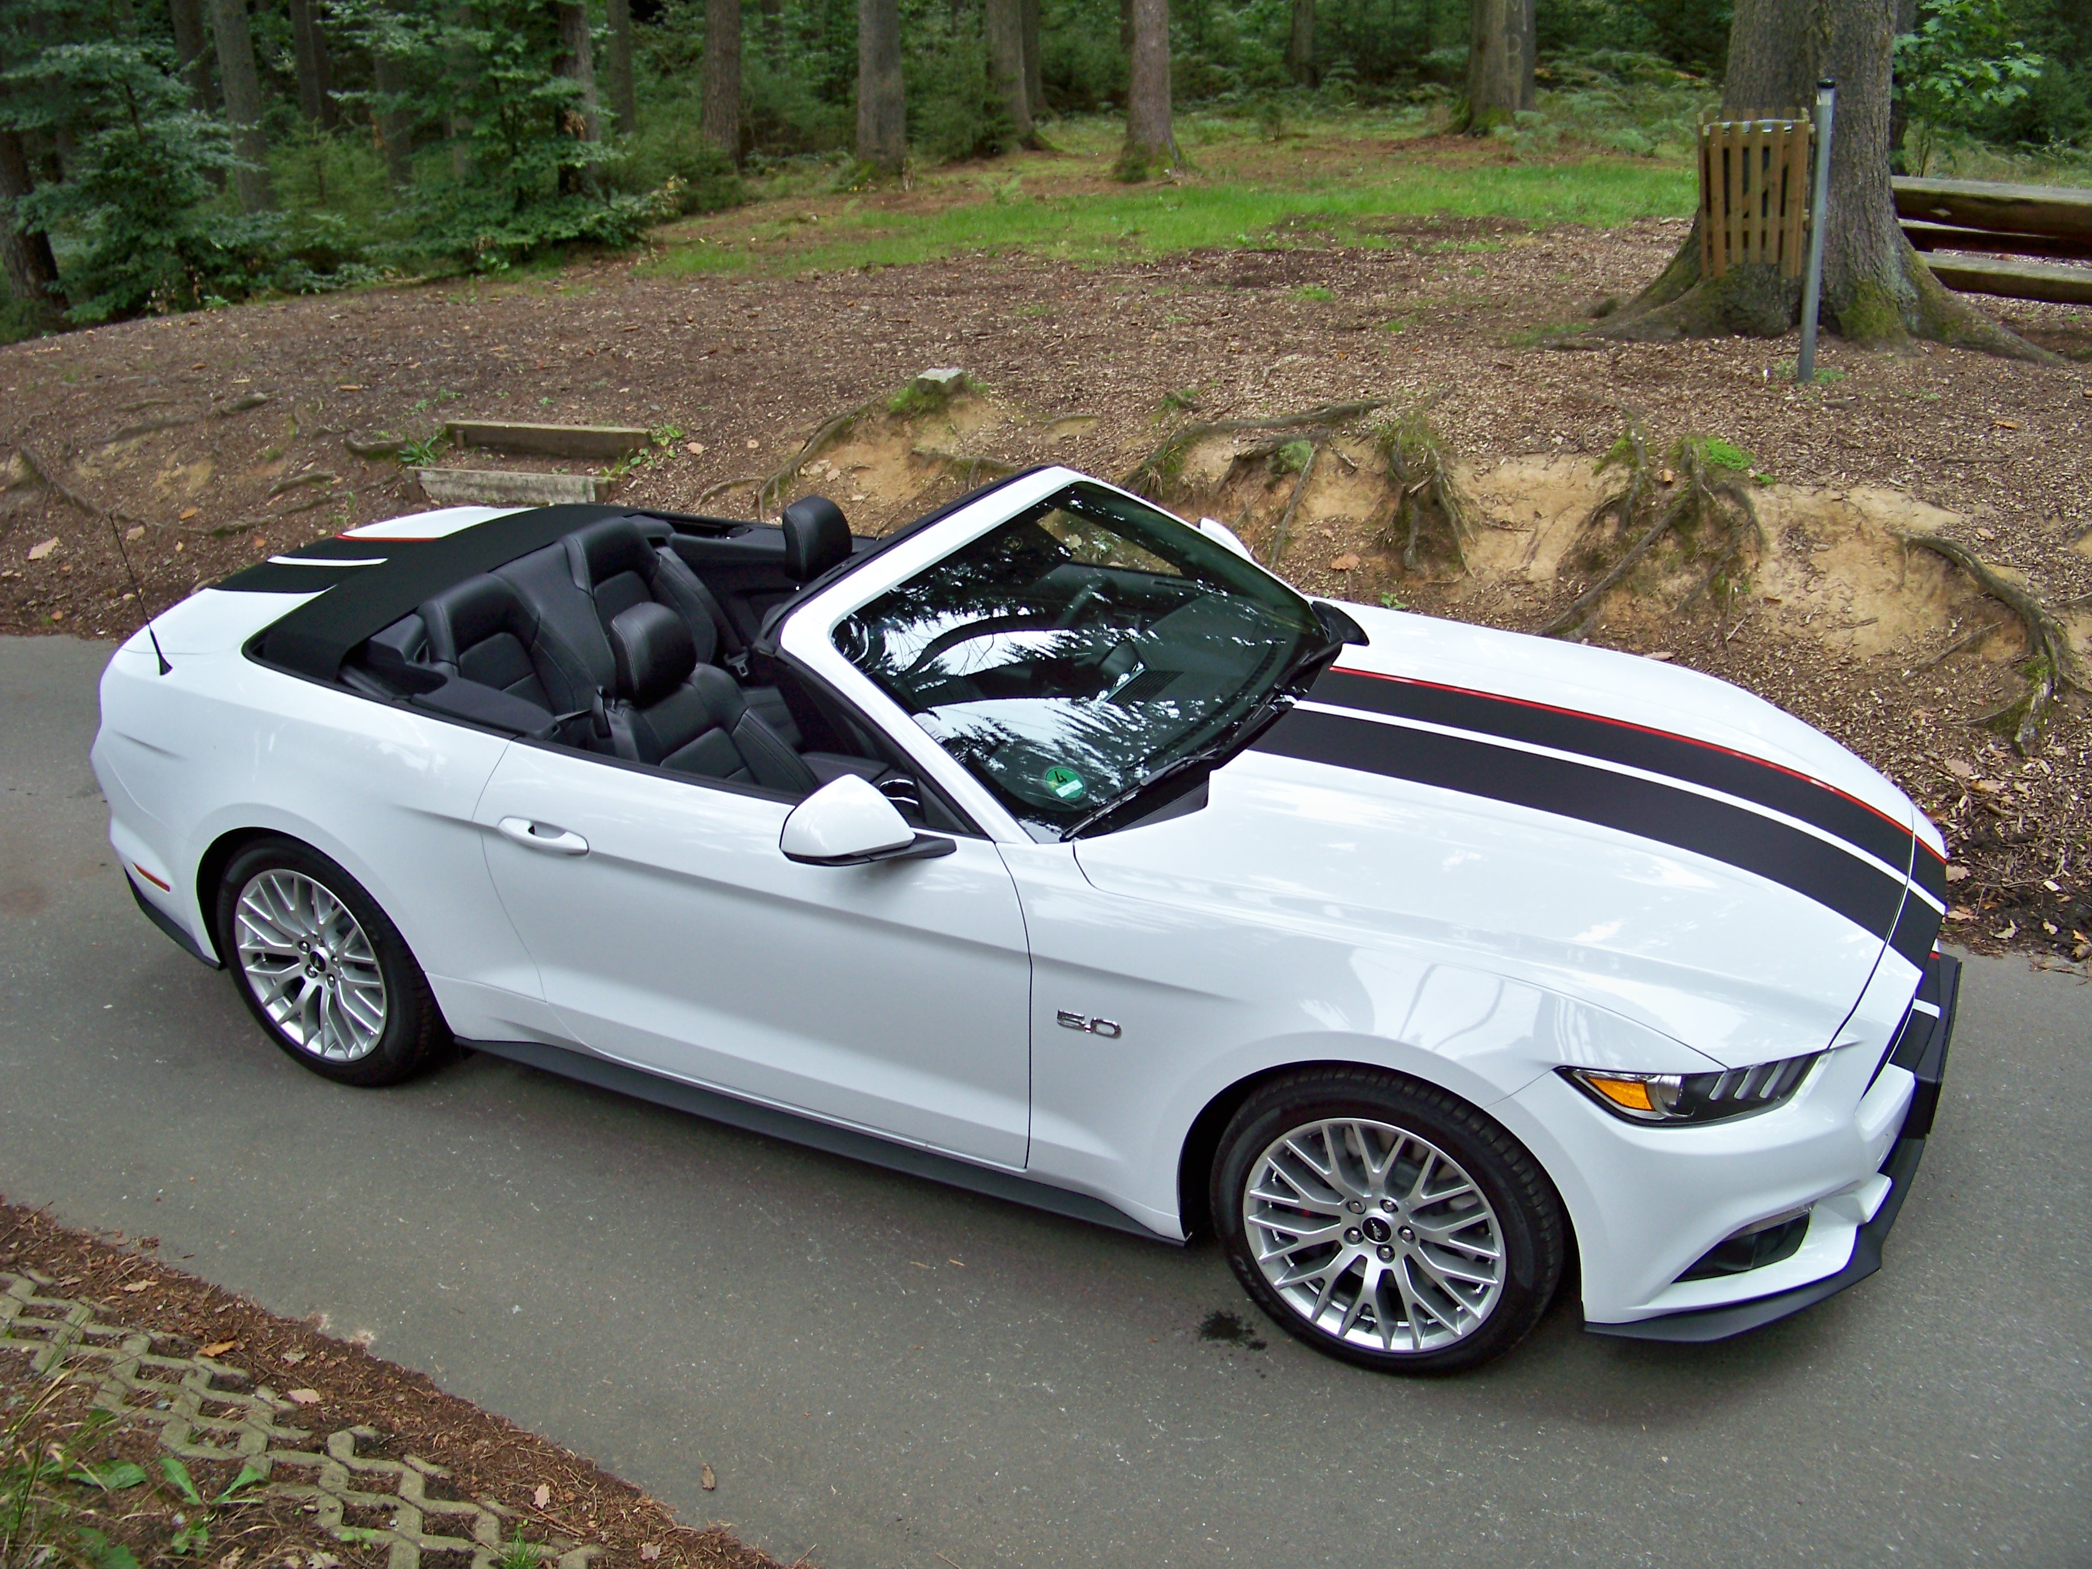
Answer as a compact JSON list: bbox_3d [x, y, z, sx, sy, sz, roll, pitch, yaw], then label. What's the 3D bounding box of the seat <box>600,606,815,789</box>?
[{"bbox_3d":[-0.652,0.005,4.795,0.840,0.900,0.540,10,27,25],"label":"seat"}]

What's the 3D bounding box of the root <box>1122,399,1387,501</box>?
[{"bbox_3d":[0.766,-1.249,7.411,0.980,0.340,0.360,-2,23,0],"label":"root"}]

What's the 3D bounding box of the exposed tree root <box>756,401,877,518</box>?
[{"bbox_3d":[-0.908,-1.323,7.966,0.320,0.340,0.560,10,26,25],"label":"exposed tree root"}]

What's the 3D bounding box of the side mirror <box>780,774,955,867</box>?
[{"bbox_3d":[-0.352,0.070,3.926,0.250,0.165,0.230,10,26,25],"label":"side mirror"}]

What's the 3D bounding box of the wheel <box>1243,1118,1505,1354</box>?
[{"bbox_3d":[0.656,0.825,3.850,0.515,0.515,0.200,10,26,25],"label":"wheel"}]

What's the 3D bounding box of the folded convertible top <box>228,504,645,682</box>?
[{"bbox_3d":[-1.642,-0.538,5.554,0.600,0.230,1.440,10,27,25],"label":"folded convertible top"}]

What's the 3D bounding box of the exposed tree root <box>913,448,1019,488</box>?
[{"bbox_3d":[-0.312,-1.232,7.651,0.420,0.140,0.200,-2,23,0],"label":"exposed tree root"}]

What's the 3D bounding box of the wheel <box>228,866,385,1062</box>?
[{"bbox_3d":[-1.774,0.414,5.013,0.515,0.515,0.220,10,27,25],"label":"wheel"}]

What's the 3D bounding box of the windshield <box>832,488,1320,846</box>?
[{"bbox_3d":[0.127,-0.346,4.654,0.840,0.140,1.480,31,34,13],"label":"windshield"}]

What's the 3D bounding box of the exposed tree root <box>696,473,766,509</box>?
[{"bbox_3d":[-1.360,-1.262,8.544,0.400,0.110,0.120,-19,29,-33],"label":"exposed tree root"}]

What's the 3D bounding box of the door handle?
[{"bbox_3d":[-1.116,0.108,4.391,0.260,0.055,0.060,10,27,25],"label":"door handle"}]

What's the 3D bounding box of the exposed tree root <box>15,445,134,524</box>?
[{"bbox_3d":[-4.699,-1.456,9.650,0.200,0.200,1.500,-23,31,-39],"label":"exposed tree root"}]

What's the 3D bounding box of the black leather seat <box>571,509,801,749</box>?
[{"bbox_3d":[-0.991,-0.389,5.679,0.740,0.670,0.500,10,27,25],"label":"black leather seat"}]

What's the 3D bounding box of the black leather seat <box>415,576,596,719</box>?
[{"bbox_3d":[-1.341,-0.183,5.153,0.580,0.620,0.500,10,26,25],"label":"black leather seat"}]

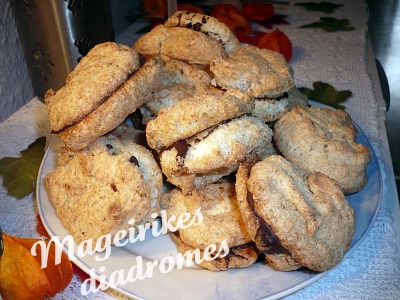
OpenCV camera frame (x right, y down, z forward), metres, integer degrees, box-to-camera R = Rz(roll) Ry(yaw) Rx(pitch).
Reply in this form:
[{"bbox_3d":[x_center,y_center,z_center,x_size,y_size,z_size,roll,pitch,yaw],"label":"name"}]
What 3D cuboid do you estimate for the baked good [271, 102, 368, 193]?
[{"bbox_3d":[0.081,0.000,0.271,0.071,0.036,0.065,37,44,11],"label":"baked good"}]

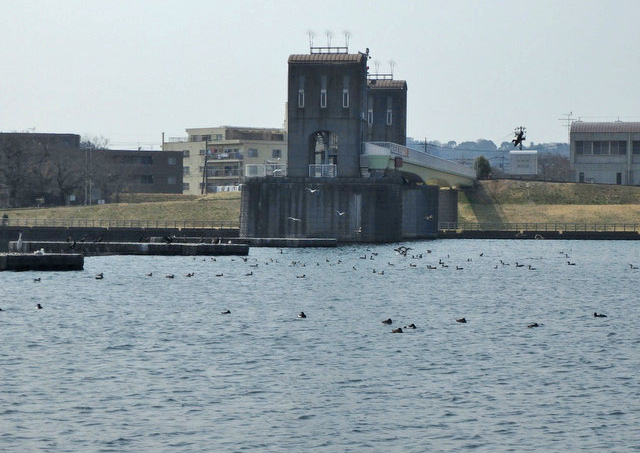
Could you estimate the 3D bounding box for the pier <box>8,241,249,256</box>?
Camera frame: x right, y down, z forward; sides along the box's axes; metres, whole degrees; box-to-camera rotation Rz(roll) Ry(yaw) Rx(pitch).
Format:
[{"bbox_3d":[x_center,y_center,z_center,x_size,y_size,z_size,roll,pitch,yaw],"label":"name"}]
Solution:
[{"bbox_3d":[-12.120,1.467,113.000,15.300,0.850,2.000,0,0,-21],"label":"pier"}]

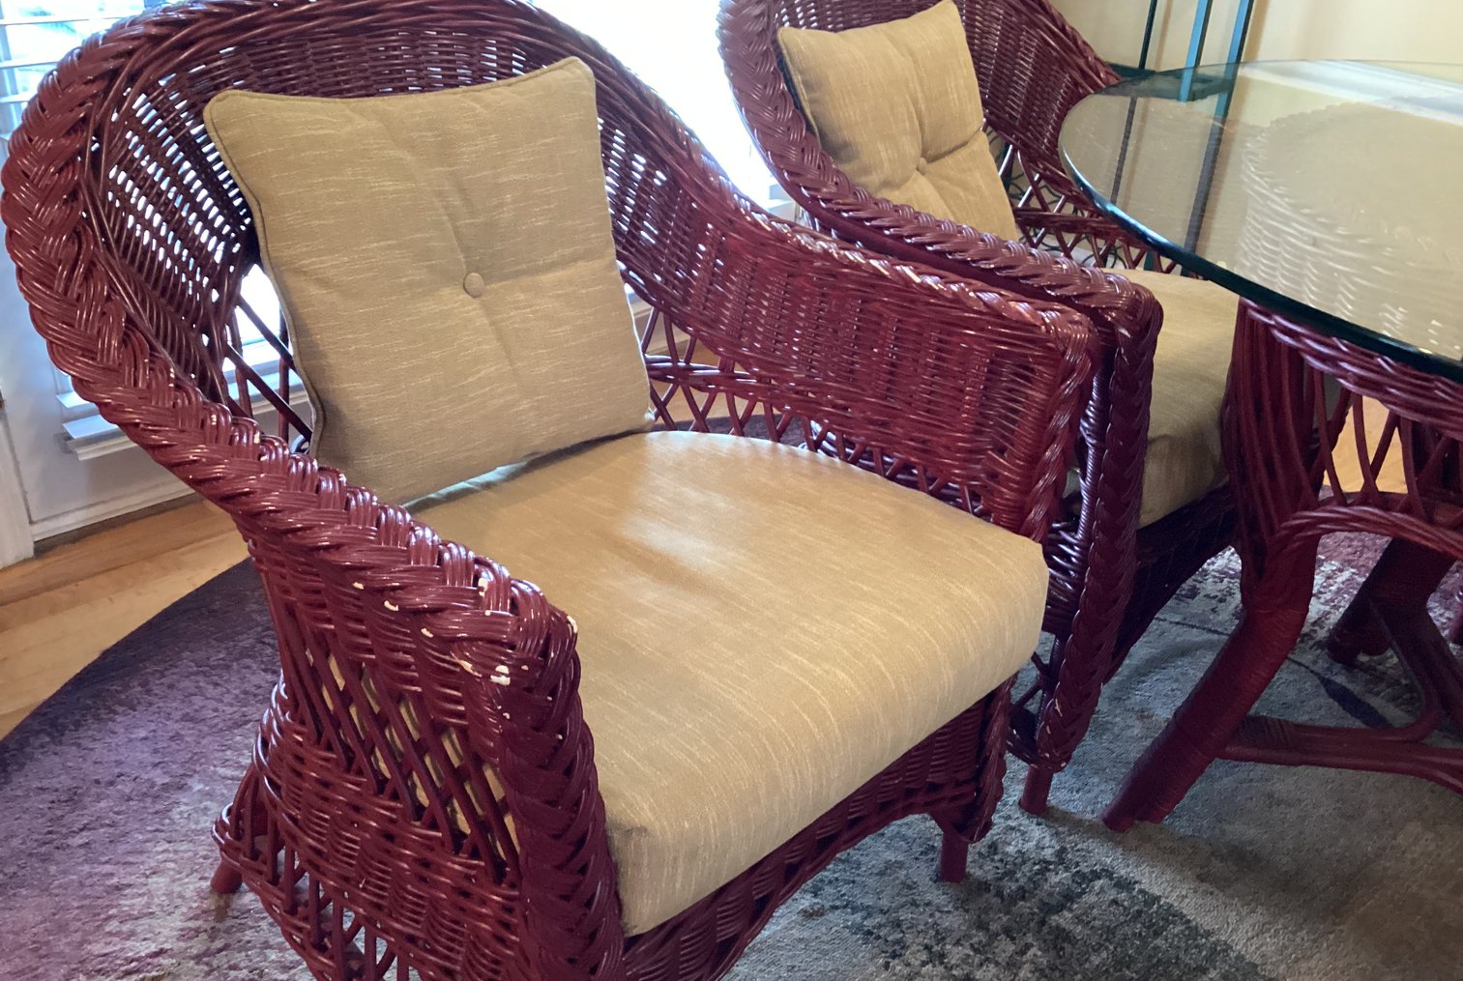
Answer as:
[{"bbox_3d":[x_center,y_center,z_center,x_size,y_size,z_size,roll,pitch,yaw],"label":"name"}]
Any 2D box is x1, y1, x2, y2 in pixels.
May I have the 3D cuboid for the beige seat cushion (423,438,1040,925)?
[{"bbox_3d":[-0.050,0.093,1.156,0.574,0.108,0.500,-23,38,-38],"label":"beige seat cushion"}]

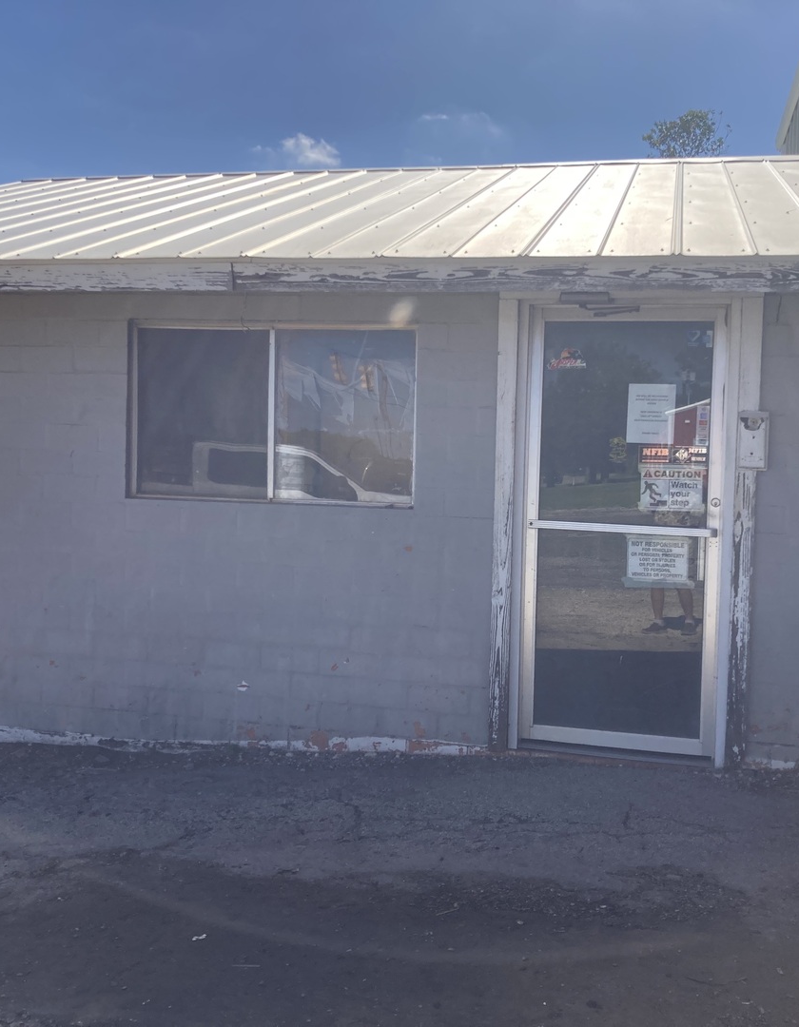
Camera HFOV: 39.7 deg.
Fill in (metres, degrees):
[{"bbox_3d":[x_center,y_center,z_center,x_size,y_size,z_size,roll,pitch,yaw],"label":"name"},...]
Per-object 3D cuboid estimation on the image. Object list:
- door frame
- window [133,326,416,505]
[{"bbox_3d":[1.062,0.072,5.276,1.208,2.186,0.140,2,3,12],"label":"door frame"},{"bbox_3d":[-0.664,-0.503,5.659,1.522,0.899,0.090,2,3,12],"label":"window"}]

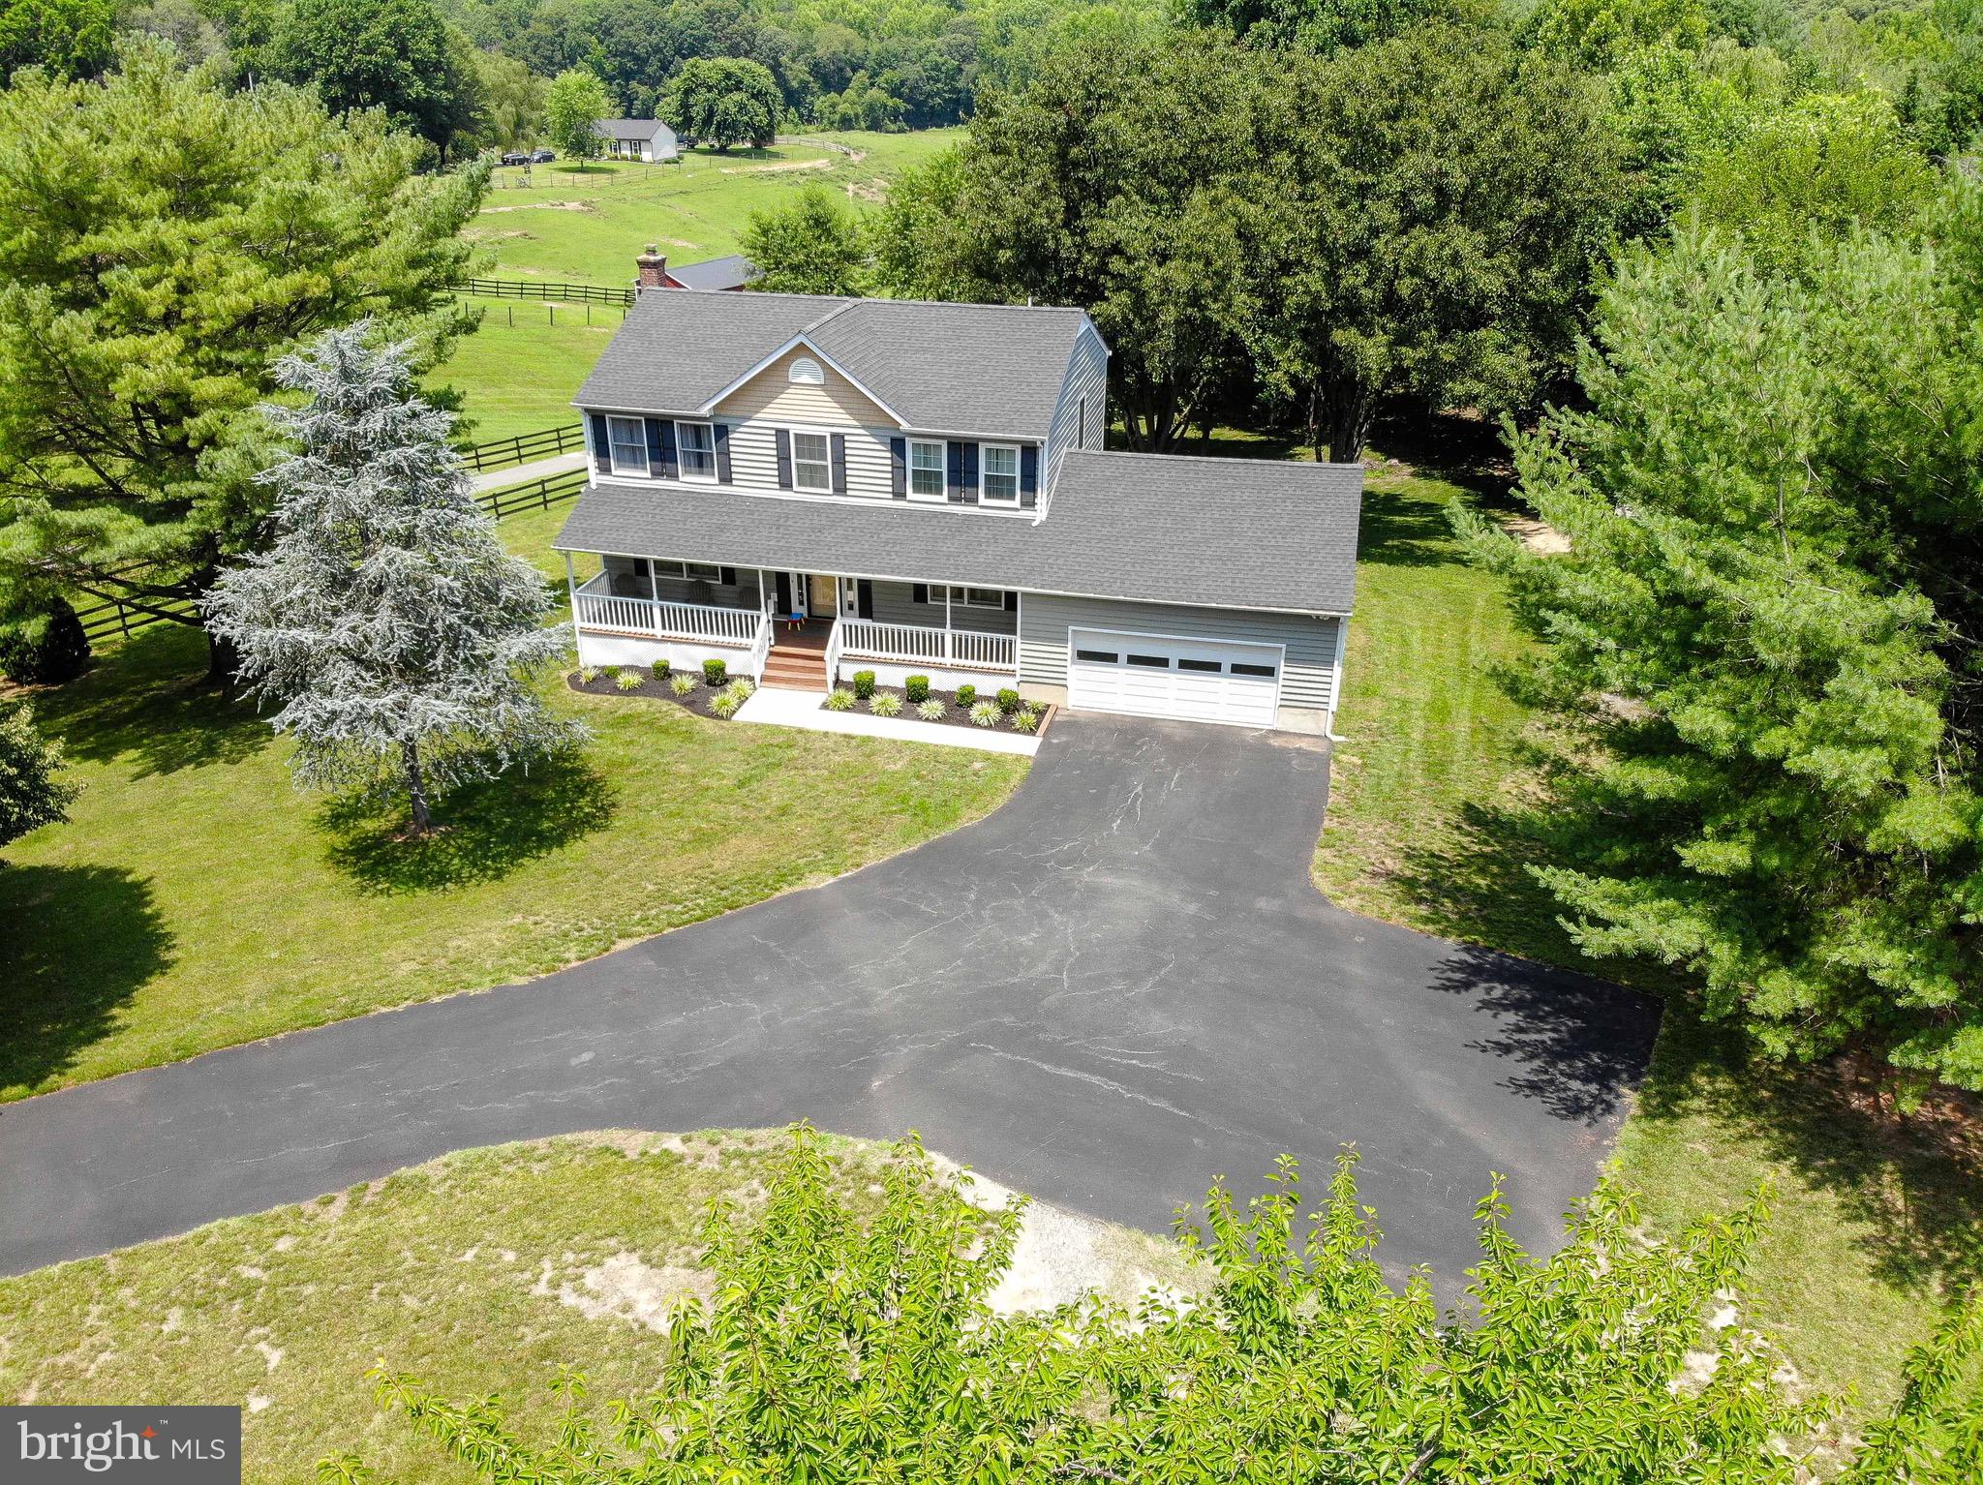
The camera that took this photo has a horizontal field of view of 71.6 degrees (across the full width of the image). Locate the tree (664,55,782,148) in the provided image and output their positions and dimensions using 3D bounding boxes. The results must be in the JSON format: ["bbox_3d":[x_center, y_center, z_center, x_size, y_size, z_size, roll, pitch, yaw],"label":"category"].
[{"bbox_3d":[-37.931,-90.371,194.180,16.389,12.502,15.570,-5,28,-9],"label":"tree"}]

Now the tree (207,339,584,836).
[{"bbox_3d":[-11.360,-2.878,26.630,6.912,10.309,6.566,-12,30,-23],"label":"tree"}]

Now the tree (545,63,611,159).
[{"bbox_3d":[-51.446,-77.195,170.328,7.973,11.637,7.973,-7,28,-14],"label":"tree"}]

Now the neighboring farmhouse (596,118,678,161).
[{"bbox_3d":[-49.889,-82.427,188.083,10.400,4.800,8.400,4,28,8],"label":"neighboring farmhouse"}]

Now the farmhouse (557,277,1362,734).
[{"bbox_3d":[-0.187,-7.308,37.139,19.594,8.474,11.515,6,28,11],"label":"farmhouse"}]

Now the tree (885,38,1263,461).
[{"bbox_3d":[2.882,-18.002,51.439,14.286,15.024,12.857,3,28,6],"label":"tree"}]

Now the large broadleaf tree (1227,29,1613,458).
[{"bbox_3d":[15.253,-17.205,49.407,13.212,15.372,11.891,7,28,13],"label":"large broadleaf tree"}]

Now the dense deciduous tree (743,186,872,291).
[{"bbox_3d":[-7.968,-19.642,61.259,5.521,9.815,5.245,-3,28,-6],"label":"dense deciduous tree"}]

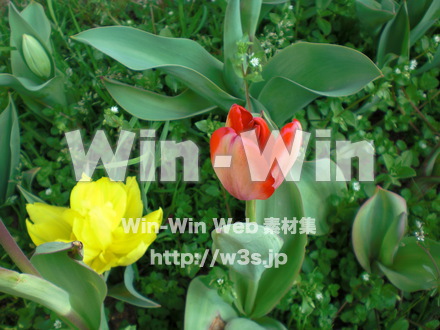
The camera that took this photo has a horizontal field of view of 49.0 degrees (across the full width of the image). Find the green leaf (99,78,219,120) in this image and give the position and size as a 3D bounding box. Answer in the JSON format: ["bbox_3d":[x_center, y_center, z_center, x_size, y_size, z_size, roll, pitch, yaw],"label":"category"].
[{"bbox_3d":[-0.063,-0.074,0.540,0.142,0.026,0.038,11,45,-8],"label":"green leaf"}]

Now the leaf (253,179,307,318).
[{"bbox_3d":[0.056,0.078,0.455,0.052,0.140,0.038,13,17,15],"label":"leaf"}]

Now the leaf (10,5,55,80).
[{"bbox_3d":[-0.238,-0.153,0.610,0.056,0.115,0.045,-6,31,-10],"label":"leaf"}]

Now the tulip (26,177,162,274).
[{"bbox_3d":[-0.105,0.054,0.400,0.110,0.068,0.092,0,47,0],"label":"tulip"}]

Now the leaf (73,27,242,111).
[{"bbox_3d":[-0.068,-0.106,0.535,0.190,0.032,0.050,22,46,-7],"label":"leaf"}]

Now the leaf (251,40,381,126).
[{"bbox_3d":[0.107,-0.090,0.535,0.142,0.042,0.060,-19,45,10],"label":"leaf"}]

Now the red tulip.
[{"bbox_3d":[0.030,-0.009,0.400,0.074,0.073,0.066,0,47,0],"label":"red tulip"}]

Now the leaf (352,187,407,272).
[{"bbox_3d":[0.140,0.057,0.430,0.042,0.092,0.036,-3,32,-8],"label":"leaf"}]

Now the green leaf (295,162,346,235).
[{"bbox_3d":[0.099,0.033,0.480,0.052,0.076,0.040,-3,26,-18],"label":"green leaf"}]

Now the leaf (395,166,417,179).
[{"bbox_3d":[0.188,0.008,0.490,0.022,0.005,0.013,0,45,-6],"label":"leaf"}]

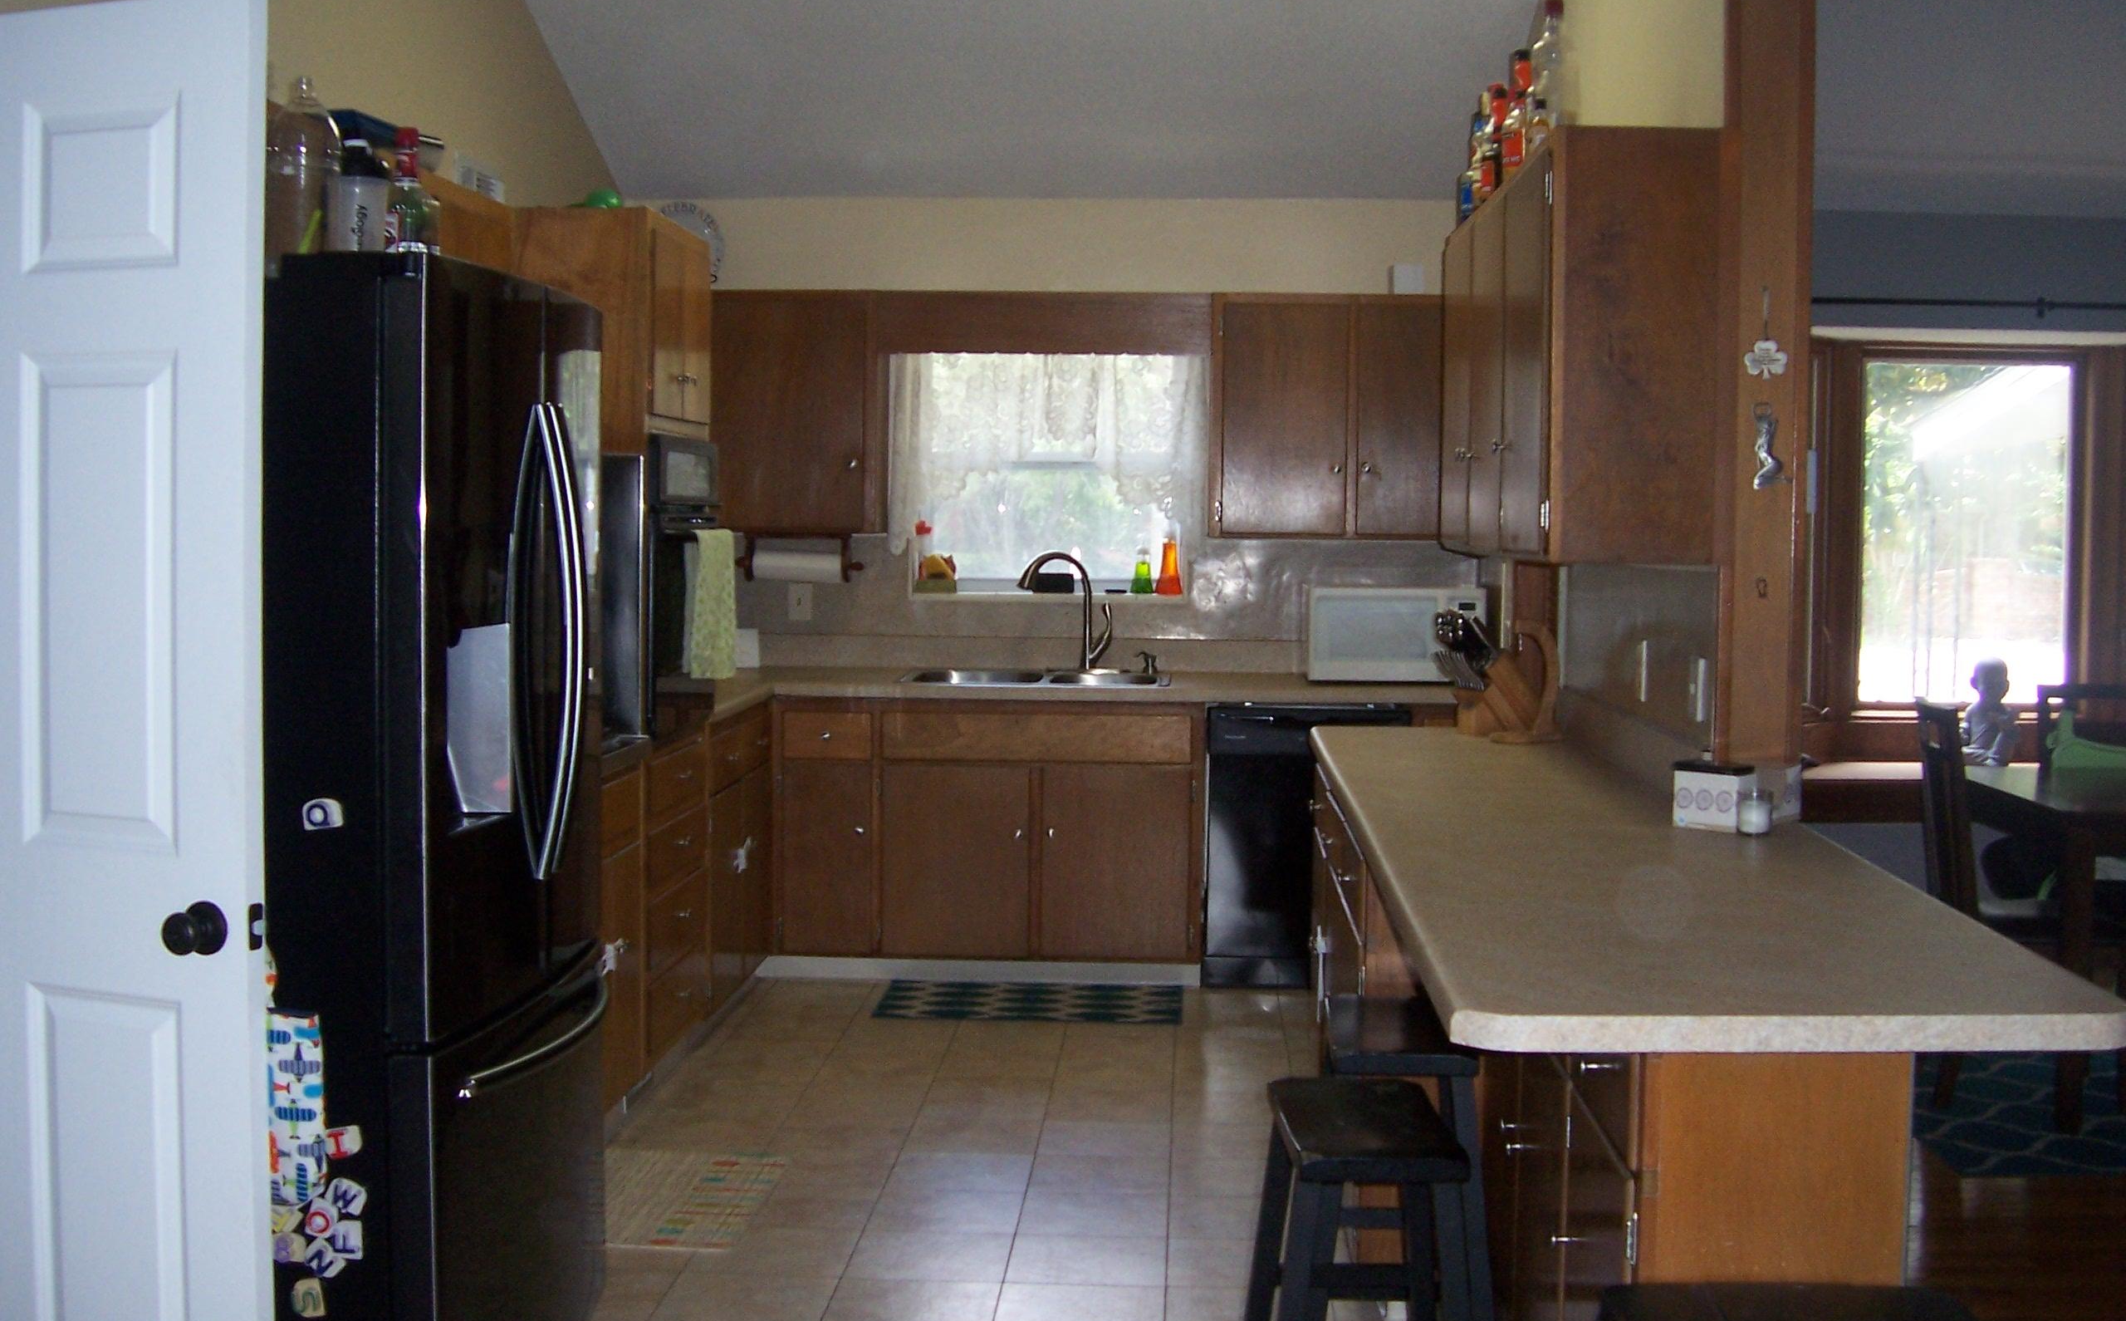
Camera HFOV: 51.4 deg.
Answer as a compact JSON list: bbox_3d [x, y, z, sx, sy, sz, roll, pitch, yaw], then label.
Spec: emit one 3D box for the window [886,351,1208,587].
[{"bbox_3d":[-0.055,-0.617,7.262,1.050,0.775,0.120,1,4,3],"label":"window"}]

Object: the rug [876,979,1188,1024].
[{"bbox_3d":[-0.088,1.004,6.542,0.895,0.010,0.530,1,3,3],"label":"rug"}]

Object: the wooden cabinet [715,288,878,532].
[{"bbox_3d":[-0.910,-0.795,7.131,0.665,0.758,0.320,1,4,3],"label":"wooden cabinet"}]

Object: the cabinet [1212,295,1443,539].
[{"bbox_3d":[0.894,-0.770,7.021,0.840,0.750,0.320,1,4,3],"label":"cabinet"}]

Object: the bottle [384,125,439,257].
[{"bbox_3d":[-0.977,-0.665,3.302,0.088,0.263,0.088,0,3,-16],"label":"bottle"}]

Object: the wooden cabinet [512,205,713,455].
[{"bbox_3d":[-1.232,-0.798,5.468,0.595,0.540,0.670,1,4,3],"label":"wooden cabinet"}]

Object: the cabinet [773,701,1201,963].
[{"bbox_3d":[-0.216,0.502,7.013,1.307,0.790,0.610,1,3,3],"label":"cabinet"}]

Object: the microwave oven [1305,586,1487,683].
[{"bbox_3d":[1.060,-0.083,7.096,0.545,0.305,0.380,1,3,3],"label":"microwave oven"}]

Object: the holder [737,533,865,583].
[{"bbox_3d":[-0.830,-0.333,7.139,0.415,0.165,0.140,1,4,3],"label":"holder"}]

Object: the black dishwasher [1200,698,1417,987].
[{"bbox_3d":[0.743,0.551,6.895,0.605,0.870,0.600,1,4,3],"label":"black dishwasher"}]

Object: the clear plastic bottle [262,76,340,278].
[{"bbox_3d":[-1.083,-0.679,3.157,0.107,0.305,0.107,-1,3,-19],"label":"clear plastic bottle"}]

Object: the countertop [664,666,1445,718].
[{"bbox_3d":[-0.106,0.112,6.564,2.730,0.042,1.480,1,4,3],"label":"countertop"}]

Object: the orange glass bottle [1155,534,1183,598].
[{"bbox_3d":[0.350,-0.314,7.326,0.090,0.198,0.090,1,3,3],"label":"orange glass bottle"}]

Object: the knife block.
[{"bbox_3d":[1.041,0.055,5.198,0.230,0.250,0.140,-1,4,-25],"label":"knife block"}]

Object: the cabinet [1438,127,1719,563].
[{"bbox_3d":[1.068,-0.614,4.786,0.303,0.765,1.730,1,4,3],"label":"cabinet"}]

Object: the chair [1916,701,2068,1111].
[{"bbox_3d":[2.382,0.603,5.562,0.490,0.985,0.440,1,4,3],"label":"chair"}]

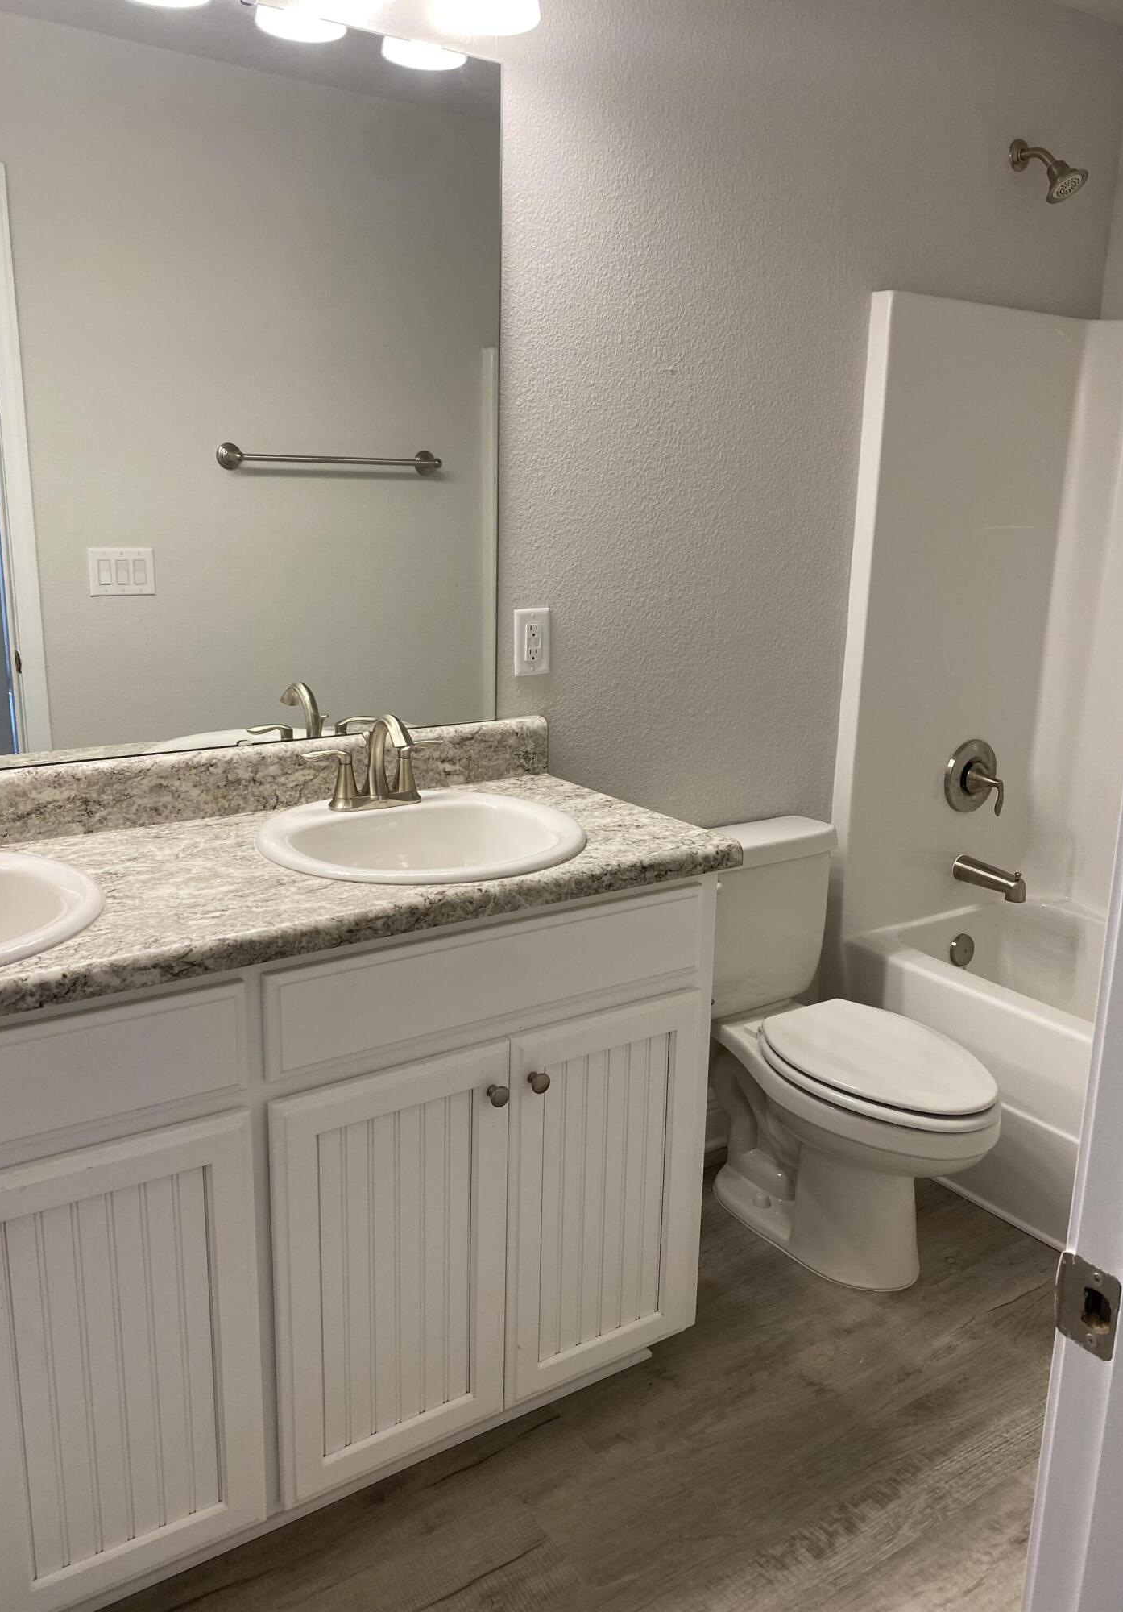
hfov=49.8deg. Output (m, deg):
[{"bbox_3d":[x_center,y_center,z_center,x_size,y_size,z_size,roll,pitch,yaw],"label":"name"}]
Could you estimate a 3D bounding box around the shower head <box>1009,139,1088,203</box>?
[{"bbox_3d":[1.004,-1.309,2.486,0.088,0.143,0.168,-8,17,-33],"label":"shower head"}]

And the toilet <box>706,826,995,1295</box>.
[{"bbox_3d":[0.503,0.473,2.260,0.428,0.744,0.695,-8,17,-33],"label":"toilet"}]

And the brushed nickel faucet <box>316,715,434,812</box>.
[{"bbox_3d":[-0.262,-0.066,1.821,0.239,0.147,0.140,-8,17,-33],"label":"brushed nickel faucet"}]

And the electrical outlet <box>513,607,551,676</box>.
[{"bbox_3d":[-0.049,-0.287,2.123,0.071,0.115,0.008,-8,17,-33],"label":"electrical outlet"}]

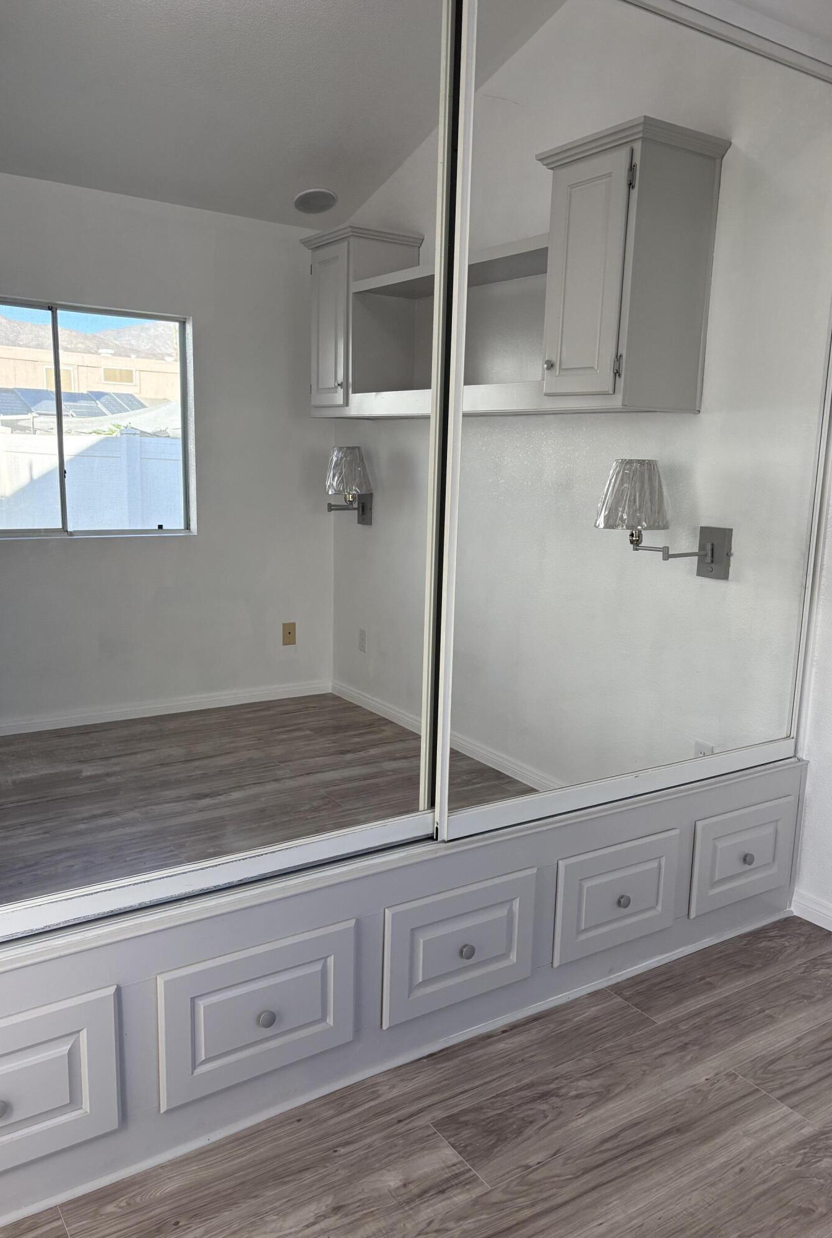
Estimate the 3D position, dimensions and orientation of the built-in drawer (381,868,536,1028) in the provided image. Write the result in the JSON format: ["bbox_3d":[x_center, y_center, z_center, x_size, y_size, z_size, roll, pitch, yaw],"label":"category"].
[{"bbox_3d":[0.013,0.668,2.107,0.393,0.268,0.370,-5,12,-33],"label":"built-in drawer"}]

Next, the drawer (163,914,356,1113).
[{"bbox_3d":[-0.372,0.702,1.857,0.392,0.268,0.370,-5,12,-33],"label":"drawer"}]

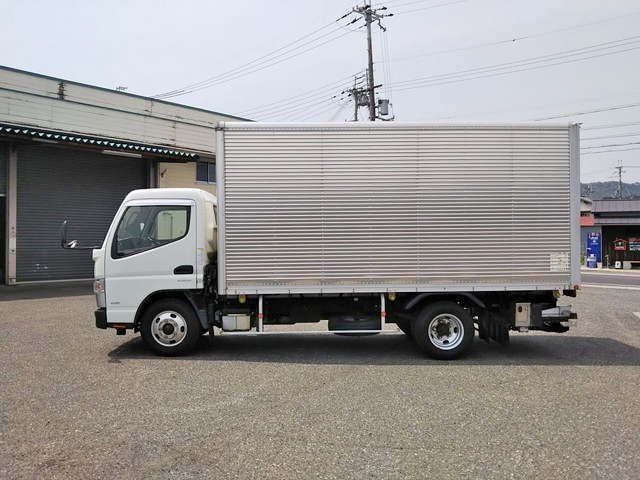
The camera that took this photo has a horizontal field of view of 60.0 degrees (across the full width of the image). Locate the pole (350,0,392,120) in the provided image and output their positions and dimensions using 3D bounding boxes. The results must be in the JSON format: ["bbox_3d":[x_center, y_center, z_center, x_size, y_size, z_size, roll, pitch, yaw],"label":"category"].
[{"bbox_3d":[2.600,-5.150,27.000,1.900,12.900,1.200,-2,0,0],"label":"pole"}]

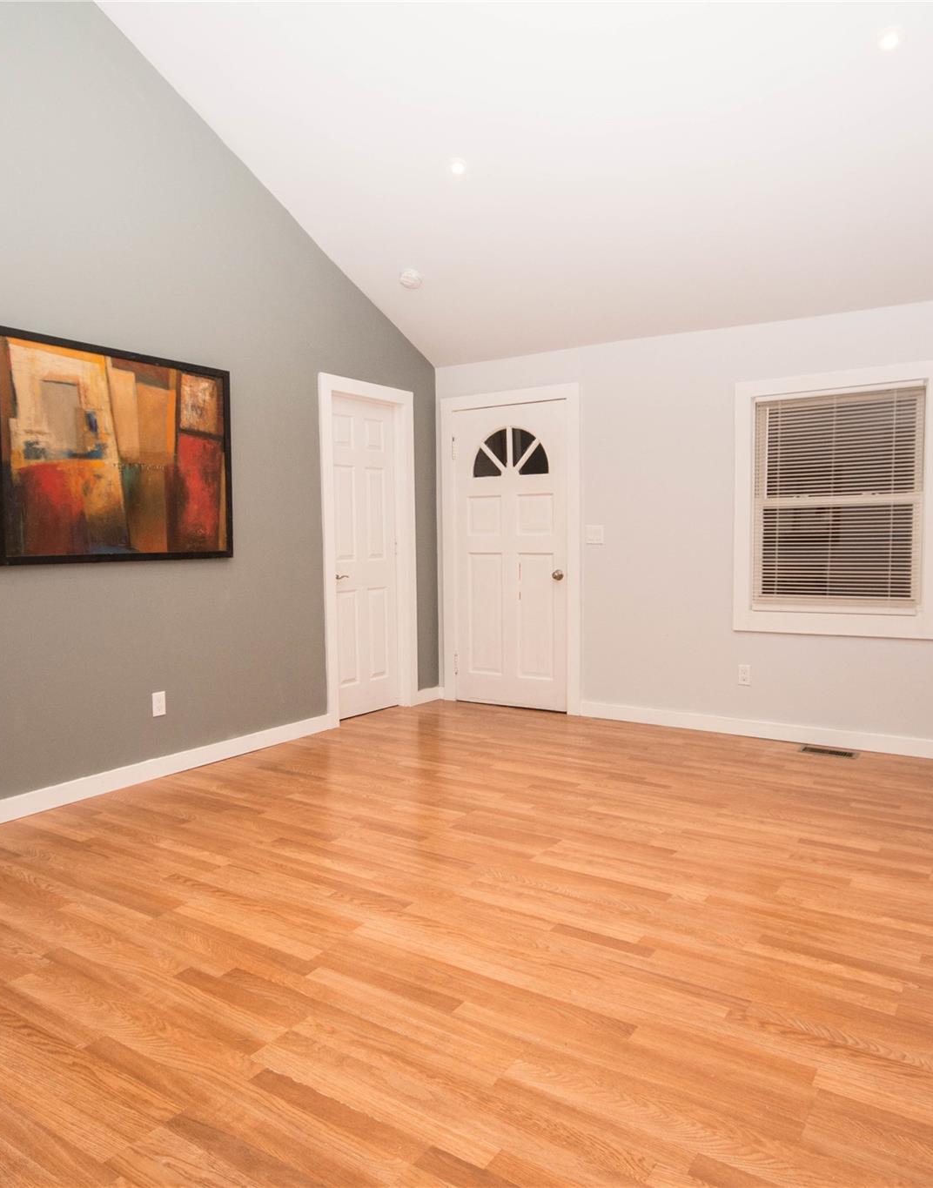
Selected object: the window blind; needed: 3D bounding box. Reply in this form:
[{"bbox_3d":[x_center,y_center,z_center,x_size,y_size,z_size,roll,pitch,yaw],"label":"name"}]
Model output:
[{"bbox_3d":[2.006,-0.504,4.587,0.860,1.173,0.040,2,5,35],"label":"window blind"}]

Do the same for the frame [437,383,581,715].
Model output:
[{"bbox_3d":[0.309,-0.292,5.775,1.088,2.148,0.100,2,5,35],"label":"frame"}]

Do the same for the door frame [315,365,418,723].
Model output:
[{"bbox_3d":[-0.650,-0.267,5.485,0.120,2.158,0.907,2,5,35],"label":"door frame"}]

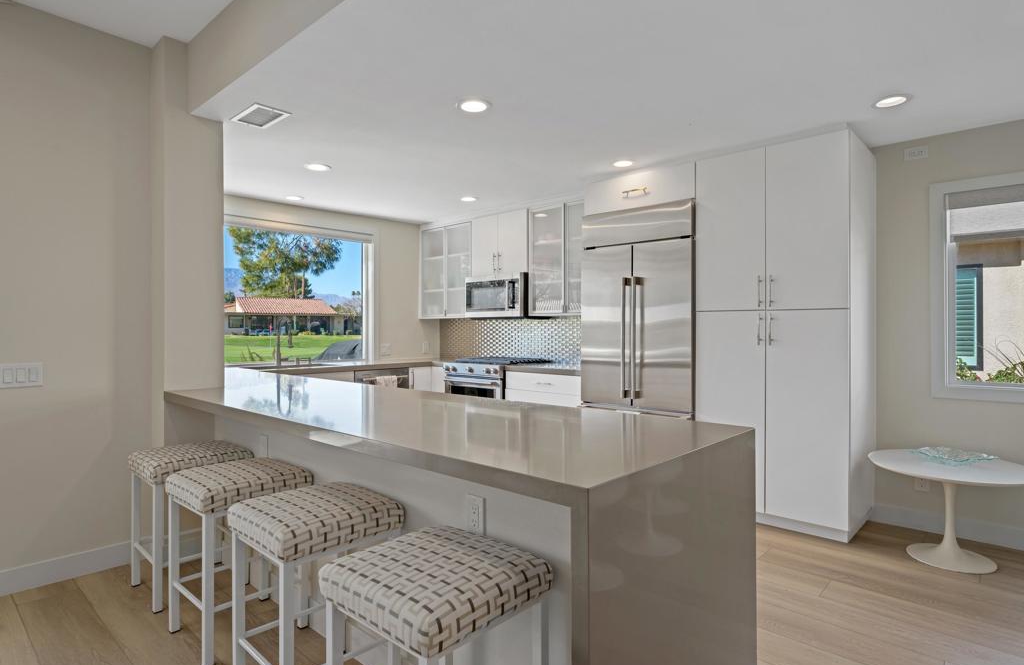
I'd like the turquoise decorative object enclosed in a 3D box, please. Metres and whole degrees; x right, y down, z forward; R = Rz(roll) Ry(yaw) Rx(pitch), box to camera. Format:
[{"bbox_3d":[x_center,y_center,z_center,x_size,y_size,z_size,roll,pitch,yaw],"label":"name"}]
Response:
[{"bbox_3d":[2.373,0.673,3.055,0.295,0.058,0.295,0,0,-5],"label":"turquoise decorative object"}]

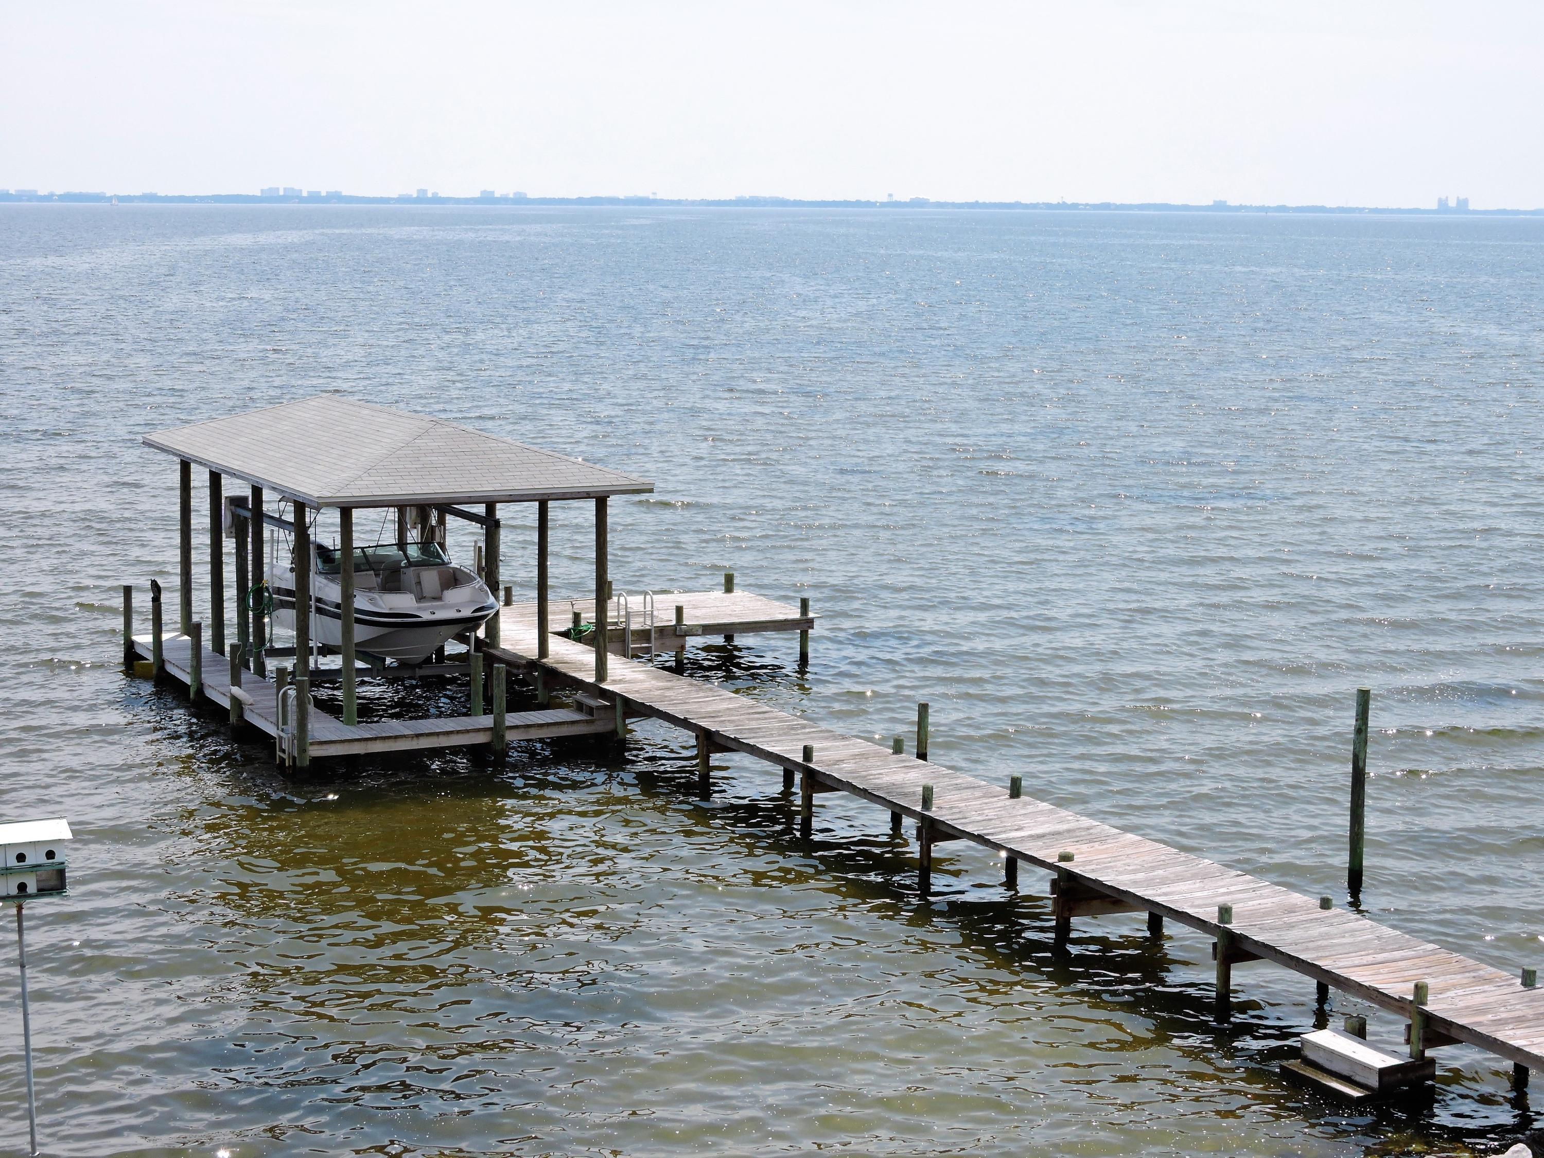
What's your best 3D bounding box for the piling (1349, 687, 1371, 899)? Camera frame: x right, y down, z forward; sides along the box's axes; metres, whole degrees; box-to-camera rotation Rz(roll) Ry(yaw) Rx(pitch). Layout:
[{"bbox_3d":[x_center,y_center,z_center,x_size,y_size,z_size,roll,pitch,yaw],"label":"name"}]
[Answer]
[{"bbox_3d":[6.964,2.511,34.357,0.165,2.497,0.165,0,7,0],"label":"piling"}]

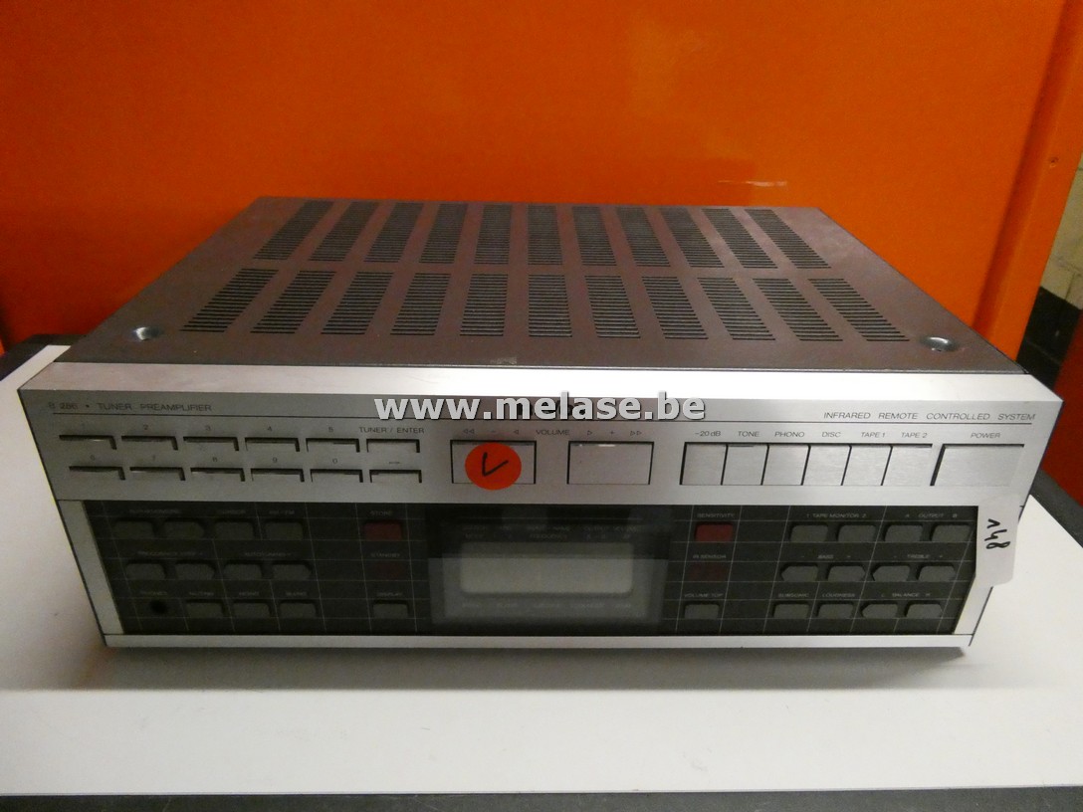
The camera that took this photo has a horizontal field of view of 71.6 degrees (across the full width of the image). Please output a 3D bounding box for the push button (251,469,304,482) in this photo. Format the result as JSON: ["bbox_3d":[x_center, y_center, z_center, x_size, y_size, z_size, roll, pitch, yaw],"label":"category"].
[{"bbox_3d":[-0.120,0.031,0.343,0.023,0.007,0.005,1,30,-1],"label":"push button"}]

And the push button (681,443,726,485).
[{"bbox_3d":[0.074,0.026,0.343,0.018,0.022,0.005,1,29,-2],"label":"push button"}]

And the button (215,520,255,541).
[{"bbox_3d":[-0.145,0.059,0.356,0.017,0.010,0.004,1,28,-1],"label":"button"}]

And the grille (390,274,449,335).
[{"bbox_3d":[-0.065,-0.056,0.414,0.021,0.002,0.091,1,29,-1],"label":"grille"}]

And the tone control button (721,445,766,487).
[{"bbox_3d":[0.093,0.027,0.344,0.019,0.022,0.005,1,30,-1],"label":"tone control button"}]

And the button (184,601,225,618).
[{"bbox_3d":[-0.170,0.103,0.381,0.017,0.011,0.004,1,29,-1],"label":"button"}]

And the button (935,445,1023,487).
[{"bbox_3d":[0.198,0.028,0.342,0.035,0.021,0.004,1,30,-1],"label":"button"}]

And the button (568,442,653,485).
[{"bbox_3d":[0.031,0.026,0.342,0.037,0.022,0.004,1,28,-1],"label":"button"}]

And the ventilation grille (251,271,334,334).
[{"bbox_3d":[-0.134,-0.058,0.414,0.021,0.002,0.092,1,29,-1],"label":"ventilation grille"}]

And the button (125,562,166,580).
[{"bbox_3d":[-0.192,0.080,0.367,0.017,0.011,0.005,1,29,-2],"label":"button"}]

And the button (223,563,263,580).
[{"bbox_3d":[-0.144,0.079,0.367,0.017,0.010,0.005,1,29,-1],"label":"button"}]

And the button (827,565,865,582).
[{"bbox_3d":[0.150,0.082,0.371,0.018,0.009,0.004,1,30,-1],"label":"button"}]

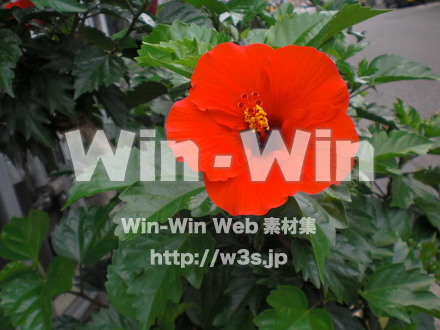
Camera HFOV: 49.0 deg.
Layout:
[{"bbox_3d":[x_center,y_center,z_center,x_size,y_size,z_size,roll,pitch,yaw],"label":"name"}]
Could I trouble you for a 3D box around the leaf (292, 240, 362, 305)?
[{"bbox_3d":[0.093,0.093,0.420,0.052,0.018,0.062,-21,64,-18],"label":"leaf"}]

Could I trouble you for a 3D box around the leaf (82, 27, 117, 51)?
[{"bbox_3d":[-0.137,-0.144,0.550,0.045,0.012,0.036,30,31,4],"label":"leaf"}]

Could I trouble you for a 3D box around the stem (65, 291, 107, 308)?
[{"bbox_3d":[-0.126,0.128,0.460,0.046,0.005,0.005,23,60,-9],"label":"stem"}]

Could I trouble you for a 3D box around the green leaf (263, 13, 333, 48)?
[{"bbox_3d":[0.067,-0.110,0.400,0.058,0.016,0.042,-30,44,-15],"label":"green leaf"}]

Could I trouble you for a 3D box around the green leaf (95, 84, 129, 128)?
[{"bbox_3d":[-0.117,-0.064,0.530,0.033,0.054,0.014,-34,-5,-37],"label":"green leaf"}]

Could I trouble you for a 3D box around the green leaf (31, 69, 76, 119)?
[{"bbox_3d":[-0.197,-0.084,0.570,0.050,0.016,0.066,-37,70,-24],"label":"green leaf"}]

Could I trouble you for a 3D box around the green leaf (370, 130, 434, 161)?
[{"bbox_3d":[0.157,-0.016,0.420,0.056,0.016,0.032,5,43,-9],"label":"green leaf"}]

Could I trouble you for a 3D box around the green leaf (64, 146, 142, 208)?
[{"bbox_3d":[-0.087,0.009,0.360,0.063,0.018,0.046,-26,50,-12],"label":"green leaf"}]

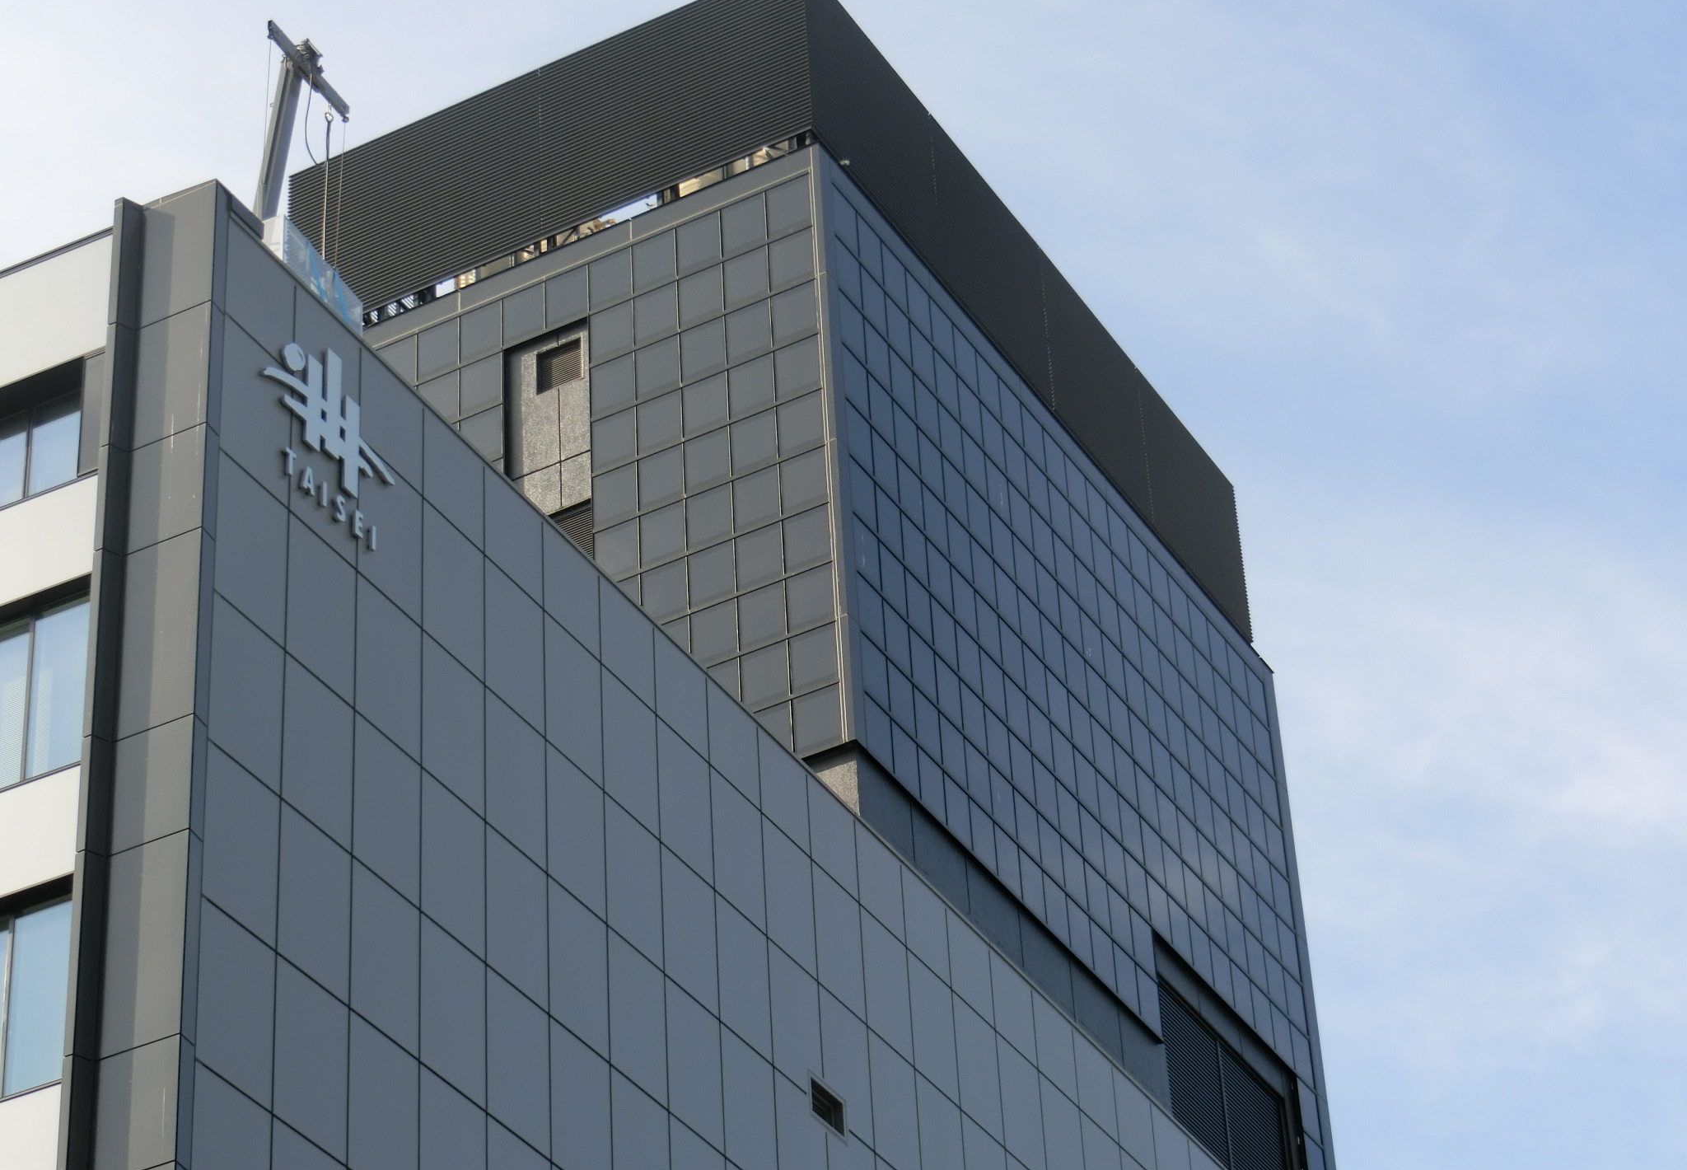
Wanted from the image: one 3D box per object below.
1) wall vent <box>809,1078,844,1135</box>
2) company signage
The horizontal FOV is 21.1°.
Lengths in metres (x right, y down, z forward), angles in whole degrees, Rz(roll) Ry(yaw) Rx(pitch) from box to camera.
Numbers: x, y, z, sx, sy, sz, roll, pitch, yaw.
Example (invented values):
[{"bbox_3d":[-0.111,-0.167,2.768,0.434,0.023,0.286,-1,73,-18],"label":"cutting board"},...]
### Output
[{"bbox_3d":[-0.211,6.077,52.604,0.120,0.503,0.843,-20,-39,21],"label":"wall vent"},{"bbox_3d":[-5.306,-1.593,46.678,0.101,2.041,2.409,-20,-39,21],"label":"company signage"}]

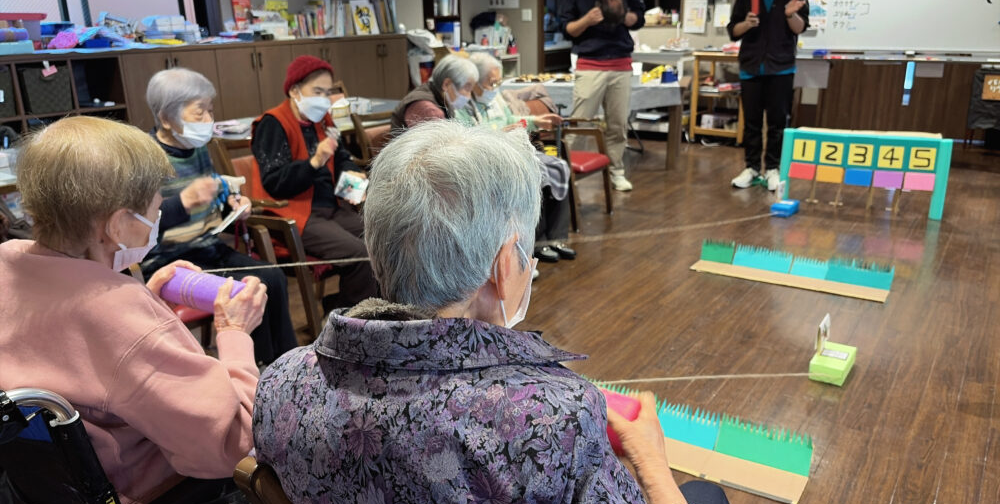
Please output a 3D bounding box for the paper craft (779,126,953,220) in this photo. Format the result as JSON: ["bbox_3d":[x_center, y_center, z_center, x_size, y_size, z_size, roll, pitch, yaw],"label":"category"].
[{"bbox_3d":[2.324,-0.516,4.825,0.961,0.487,0.150,10,21,31],"label":"paper craft"}]

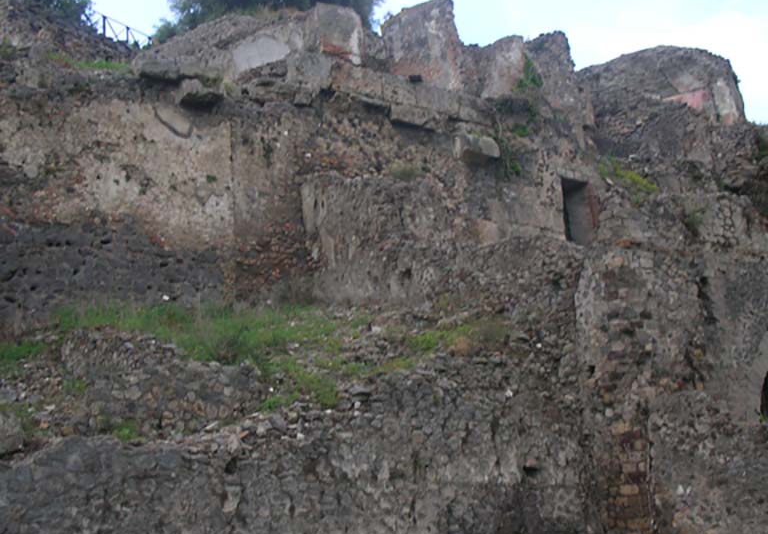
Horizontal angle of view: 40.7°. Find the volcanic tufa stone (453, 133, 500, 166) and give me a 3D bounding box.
[{"bbox_3d":[1.766,-2.246,19.795,0.741,0.368,0.500,4,-13,-27],"label":"volcanic tufa stone"}]

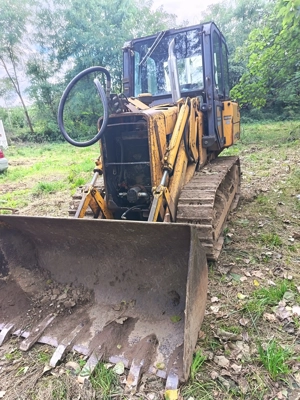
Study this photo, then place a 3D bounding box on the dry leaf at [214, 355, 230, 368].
[{"bbox_3d":[0.483,1.081,1.858,0.095,0.030,0.076,2,16,26],"label":"dry leaf"}]

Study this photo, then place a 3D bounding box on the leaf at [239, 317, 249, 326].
[{"bbox_3d":[0.781,1.014,2.301,0.080,0.018,0.063,0,17,19],"label":"leaf"}]

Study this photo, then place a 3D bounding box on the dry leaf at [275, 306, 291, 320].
[{"bbox_3d":[1.129,0.963,2.353,0.119,0.025,0.107,3,18,27],"label":"dry leaf"}]

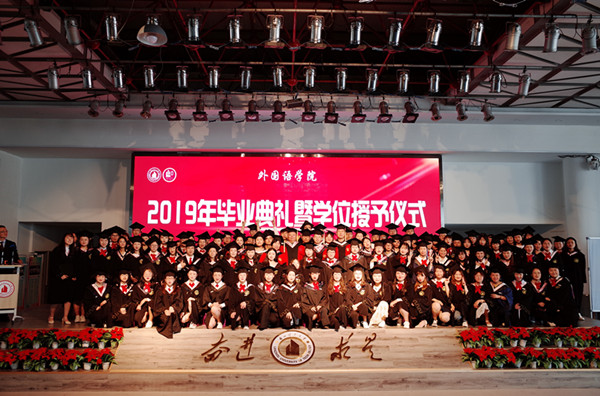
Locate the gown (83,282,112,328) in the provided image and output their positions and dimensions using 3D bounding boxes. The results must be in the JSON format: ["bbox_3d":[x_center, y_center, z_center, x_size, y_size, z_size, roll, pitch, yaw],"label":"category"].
[{"bbox_3d":[-3.684,1.927,8.500,0.520,0.760,0.580,1,-6,-11],"label":"gown"}]

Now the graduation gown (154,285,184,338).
[{"bbox_3d":[-2.354,2.024,8.380,0.520,0.880,0.620,0,-6,0],"label":"graduation gown"}]

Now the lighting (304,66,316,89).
[{"bbox_3d":[0.180,-2.062,7.968,0.190,0.310,0.230,0,-6,0],"label":"lighting"}]

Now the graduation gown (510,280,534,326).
[{"bbox_3d":[4.195,1.978,8.797,0.460,0.806,0.500,-2,-6,16],"label":"graduation gown"}]

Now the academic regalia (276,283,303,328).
[{"bbox_3d":[-0.193,1.943,8.563,0.460,0.776,0.600,0,-6,-3],"label":"academic regalia"}]

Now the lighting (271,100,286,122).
[{"bbox_3d":[-0.438,-1.760,9.480,0.290,0.350,0.270,0,-6,0],"label":"lighting"}]

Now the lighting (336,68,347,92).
[{"bbox_3d":[0.711,-2.012,7.975,0.180,0.320,0.230,0,-6,0],"label":"lighting"}]

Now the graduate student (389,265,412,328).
[{"bbox_3d":[1.835,1.760,8.498,0.430,1.080,0.620,0,-6,-2],"label":"graduate student"}]

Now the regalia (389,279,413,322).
[{"bbox_3d":[1.878,1.911,8.739,0.460,0.773,0.500,0,-6,6],"label":"regalia"}]

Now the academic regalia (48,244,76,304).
[{"bbox_3d":[-4.525,1.440,8.866,0.470,1.129,0.340,4,-7,-33],"label":"academic regalia"}]

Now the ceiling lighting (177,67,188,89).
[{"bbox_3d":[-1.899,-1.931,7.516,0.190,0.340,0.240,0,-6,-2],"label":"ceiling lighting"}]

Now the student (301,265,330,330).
[{"bbox_3d":[0.267,1.769,8.400,0.530,1.120,0.660,0,-6,0],"label":"student"}]

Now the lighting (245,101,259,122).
[{"bbox_3d":[-0.987,-1.758,9.467,0.270,0.350,0.270,0,-6,0],"label":"lighting"}]

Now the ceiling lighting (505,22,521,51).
[{"bbox_3d":[3.901,-2.964,8.548,0.260,0.430,0.270,0,-6,-2],"label":"ceiling lighting"}]

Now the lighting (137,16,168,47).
[{"bbox_3d":[-2.554,-2.939,8.097,0.530,0.450,0.530,0,-6,-2],"label":"lighting"}]

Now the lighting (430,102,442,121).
[{"bbox_3d":[2.698,-1.710,9.194,0.200,0.330,0.260,0,-6,-2],"label":"lighting"}]

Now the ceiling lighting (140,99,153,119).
[{"bbox_3d":[-4.092,-2.385,12.411,0.310,0.450,0.340,0,-6,-2],"label":"ceiling lighting"}]

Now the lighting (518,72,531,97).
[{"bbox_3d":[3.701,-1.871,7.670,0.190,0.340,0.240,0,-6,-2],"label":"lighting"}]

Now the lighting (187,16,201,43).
[{"bbox_3d":[-1.645,-2.605,7.200,0.230,0.390,0.240,0,-6,0],"label":"lighting"}]

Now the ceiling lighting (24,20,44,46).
[{"bbox_3d":[-3.500,-2.171,6.113,0.190,0.360,0.210,-2,-7,18],"label":"ceiling lighting"}]

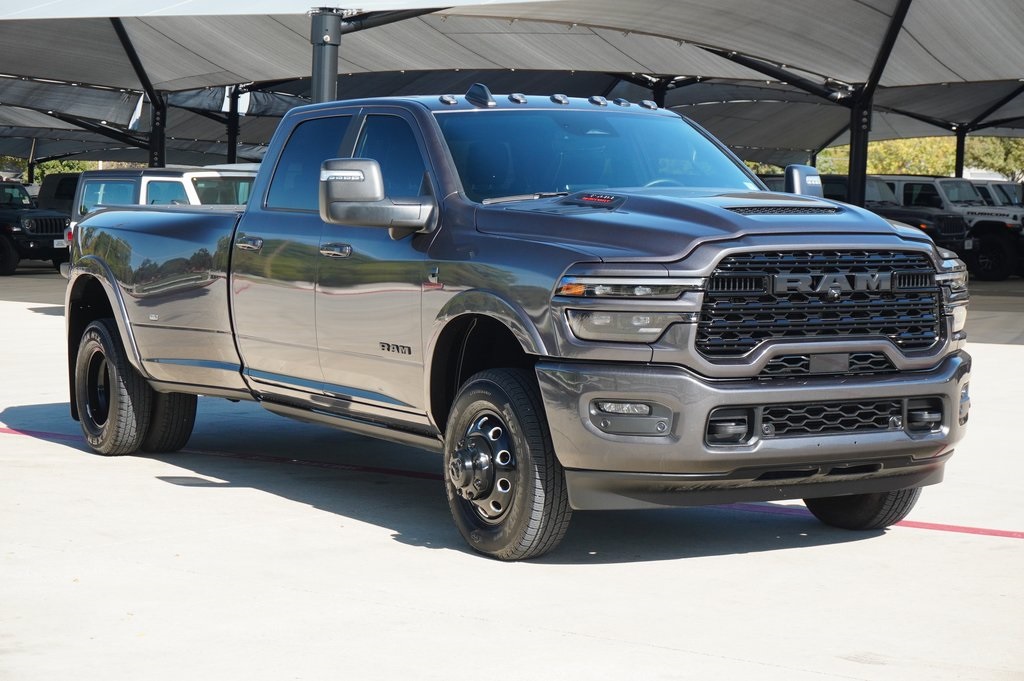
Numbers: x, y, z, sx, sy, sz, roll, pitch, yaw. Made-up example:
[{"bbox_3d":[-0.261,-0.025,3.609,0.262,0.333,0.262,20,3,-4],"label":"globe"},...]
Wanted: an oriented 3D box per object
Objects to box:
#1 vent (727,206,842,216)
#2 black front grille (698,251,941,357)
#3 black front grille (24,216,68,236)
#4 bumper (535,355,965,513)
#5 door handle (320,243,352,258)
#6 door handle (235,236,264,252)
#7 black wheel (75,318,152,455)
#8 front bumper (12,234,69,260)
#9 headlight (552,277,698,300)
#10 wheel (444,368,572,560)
[{"bbox_3d":[1.107,-0.531,8.680,0.580,0.060,0.140,-2,4,-30],"label":"vent"},{"bbox_3d":[1.256,-0.153,8.439,1.220,0.420,0.140,-2,4,-30],"label":"black front grille"},{"bbox_3d":[-9.228,-2.262,42.300,0.140,0.400,1.200,4,5,38],"label":"black front grille"},{"bbox_3d":[1.143,0.349,8.661,2.070,0.570,0.610,-2,4,-30],"label":"bumper"},{"bbox_3d":[-0.817,-0.420,9.911,0.060,0.062,0.255,-2,4,-29],"label":"door handle"},{"bbox_3d":[-1.332,-0.491,10.829,0.060,0.062,0.255,-2,4,-29],"label":"door handle"},{"bbox_3d":[-2.333,0.275,12.489,0.250,0.790,0.800,-2,4,-30],"label":"black wheel"},{"bbox_3d":[-9.089,-1.846,42.300,0.500,0.460,1.720,4,5,42],"label":"front bumper"},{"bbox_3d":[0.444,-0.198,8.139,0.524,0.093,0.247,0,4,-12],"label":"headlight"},{"bbox_3d":[-0.064,0.502,8.721,0.345,0.790,0.795,-2,4,-29],"label":"wheel"}]

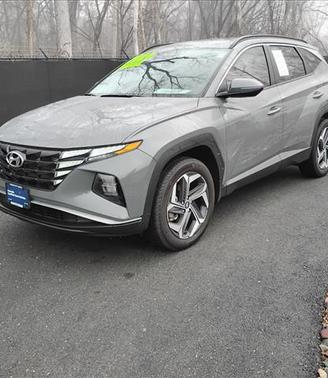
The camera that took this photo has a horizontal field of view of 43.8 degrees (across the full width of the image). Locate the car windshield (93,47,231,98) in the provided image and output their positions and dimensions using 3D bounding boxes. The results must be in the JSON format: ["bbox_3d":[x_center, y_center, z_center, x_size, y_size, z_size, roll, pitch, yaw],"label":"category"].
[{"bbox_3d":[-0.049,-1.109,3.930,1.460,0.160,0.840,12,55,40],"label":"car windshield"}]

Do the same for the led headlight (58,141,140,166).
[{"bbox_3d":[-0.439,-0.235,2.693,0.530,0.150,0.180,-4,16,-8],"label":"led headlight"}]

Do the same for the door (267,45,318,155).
[{"bbox_3d":[1.399,-0.988,4.418,0.270,1.130,0.950,12,21,40],"label":"door"}]

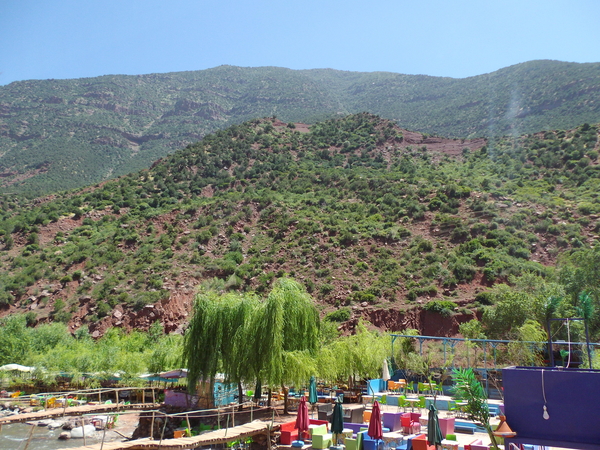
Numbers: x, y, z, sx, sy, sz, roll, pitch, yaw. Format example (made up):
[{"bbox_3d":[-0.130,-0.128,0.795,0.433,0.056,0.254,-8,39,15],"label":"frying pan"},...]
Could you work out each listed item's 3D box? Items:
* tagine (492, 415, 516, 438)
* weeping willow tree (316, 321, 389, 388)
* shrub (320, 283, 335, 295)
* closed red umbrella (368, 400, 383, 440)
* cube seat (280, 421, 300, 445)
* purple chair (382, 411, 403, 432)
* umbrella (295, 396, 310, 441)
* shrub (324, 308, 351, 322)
[{"bbox_3d":[2.209,2.183,5.250,0.242,0.220,0.242,3,-14,0],"label":"tagine"},{"bbox_3d":[3.894,9.977,36.000,5.400,5.600,5.000,3,-14,0],"label":"weeping willow tree"},{"bbox_3d":[4.647,10.729,82.000,2.300,2.000,2.200,3,-14,0],"label":"shrub"},{"bbox_3d":[3.197,8.325,20.200,0.600,2.000,0.600,3,-14,0],"label":"closed red umbrella"},{"bbox_3d":[-0.321,9.322,21.676,0.620,0.740,1.000,-2,-15,17],"label":"cube seat"},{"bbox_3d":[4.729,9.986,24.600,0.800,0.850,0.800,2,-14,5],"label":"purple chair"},{"bbox_3d":[0.080,8.651,21.553,0.620,2.000,0.620,3,-14,0],"label":"umbrella"},{"bbox_3d":[5.564,13.427,72.000,3.800,2.100,3.200,3,-14,0],"label":"shrub"}]

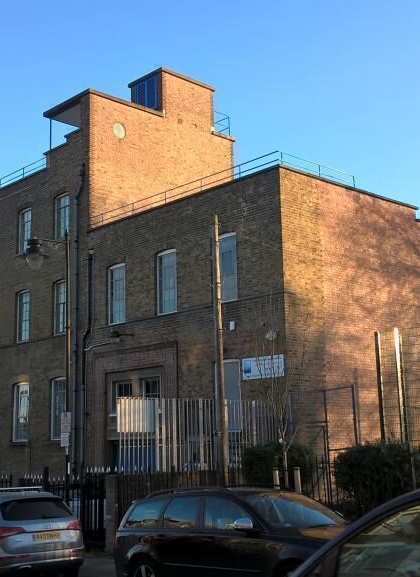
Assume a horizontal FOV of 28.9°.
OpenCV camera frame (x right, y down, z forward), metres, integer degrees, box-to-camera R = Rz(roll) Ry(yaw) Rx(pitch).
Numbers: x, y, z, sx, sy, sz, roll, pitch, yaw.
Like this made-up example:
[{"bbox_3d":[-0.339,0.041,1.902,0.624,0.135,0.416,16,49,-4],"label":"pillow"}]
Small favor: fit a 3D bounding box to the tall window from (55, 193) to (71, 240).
[{"bbox_3d":[-5.469,-2.640,30.462,0.180,1.850,1.060,9,-15,-43],"label":"tall window"}]

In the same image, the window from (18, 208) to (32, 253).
[{"bbox_3d":[-7.118,-2.243,31.693,0.150,1.770,1.030,8,-14,-44],"label":"window"}]

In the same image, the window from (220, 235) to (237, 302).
[{"bbox_3d":[0.420,-0.589,24.084,0.150,2.040,1.000,9,-15,-44],"label":"window"}]

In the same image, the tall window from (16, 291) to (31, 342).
[{"bbox_3d":[-7.290,1.112,31.816,0.150,2.040,1.000,9,-15,-44],"label":"tall window"}]

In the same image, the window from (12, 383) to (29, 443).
[{"bbox_3d":[-7.253,4.763,31.170,0.150,2.220,1.080,9,-15,-44],"label":"window"}]

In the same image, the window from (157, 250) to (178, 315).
[{"bbox_3d":[-1.309,-0.200,25.455,0.150,2.030,1.030,8,-14,-44],"label":"window"}]

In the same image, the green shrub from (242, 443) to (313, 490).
[{"bbox_3d":[1.344,3.975,15.970,1.150,1.800,1.500,9,-15,-43],"label":"green shrub"}]

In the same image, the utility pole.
[{"bbox_3d":[0.260,1.756,17.297,0.160,6.920,0.160,9,-15,-44],"label":"utility pole"}]

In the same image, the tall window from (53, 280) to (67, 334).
[{"bbox_3d":[-5.335,0.664,29.469,0.150,1.980,1.030,8,-14,-44],"label":"tall window"}]

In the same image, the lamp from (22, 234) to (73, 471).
[{"bbox_3d":[-3.043,2.120,15.546,1.020,6.250,0.360,8,-14,-44],"label":"lamp"}]

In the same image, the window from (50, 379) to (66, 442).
[{"bbox_3d":[-5.324,4.333,29.163,0.180,2.220,1.060,9,-15,-43],"label":"window"}]

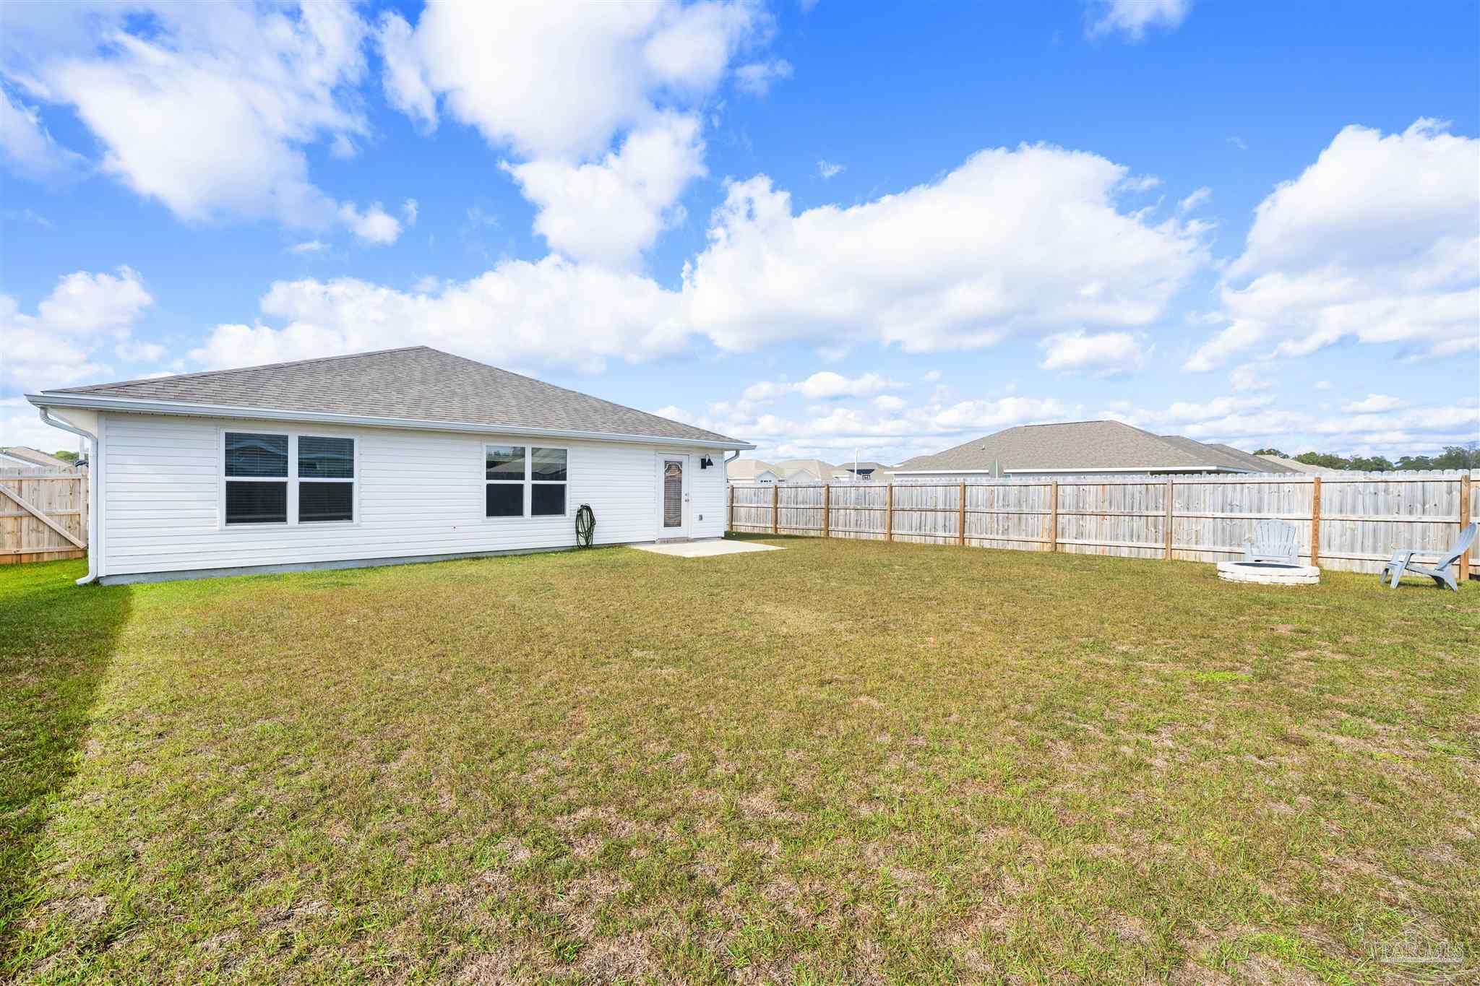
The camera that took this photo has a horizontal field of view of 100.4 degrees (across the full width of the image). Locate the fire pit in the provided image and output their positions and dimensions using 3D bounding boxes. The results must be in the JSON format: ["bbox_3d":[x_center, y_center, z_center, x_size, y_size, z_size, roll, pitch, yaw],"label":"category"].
[{"bbox_3d":[8.420,1.280,9.860,1.230,0.215,1.230,0,0,40],"label":"fire pit"}]

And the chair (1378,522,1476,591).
[{"bbox_3d":[9.840,0.900,8.770,0.890,0.970,0.730,0,0,34],"label":"chair"}]

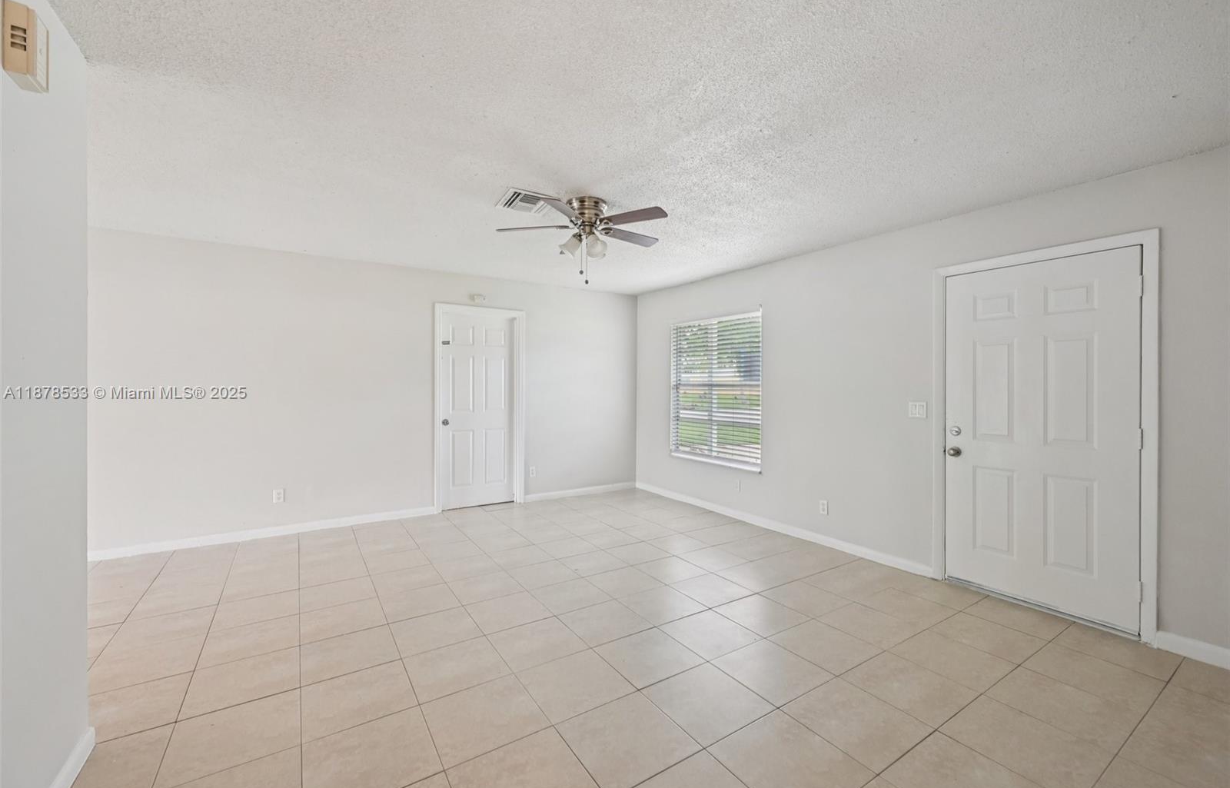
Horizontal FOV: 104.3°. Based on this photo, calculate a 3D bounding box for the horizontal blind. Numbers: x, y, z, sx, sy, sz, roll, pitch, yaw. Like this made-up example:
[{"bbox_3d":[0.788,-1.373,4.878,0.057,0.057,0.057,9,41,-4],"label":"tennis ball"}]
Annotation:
[{"bbox_3d":[1.055,-0.050,5.066,0.055,1.470,1.292,0,1,-33],"label":"horizontal blind"}]

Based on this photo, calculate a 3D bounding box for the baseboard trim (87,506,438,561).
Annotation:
[{"bbox_3d":[-2.830,1.185,4.159,2.443,0.075,0.018,0,1,-33],"label":"baseboard trim"}]

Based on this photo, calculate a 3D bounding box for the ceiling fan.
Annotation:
[{"bbox_3d":[-0.158,-0.934,2.970,1.050,0.510,1.070,0,1,-33],"label":"ceiling fan"}]

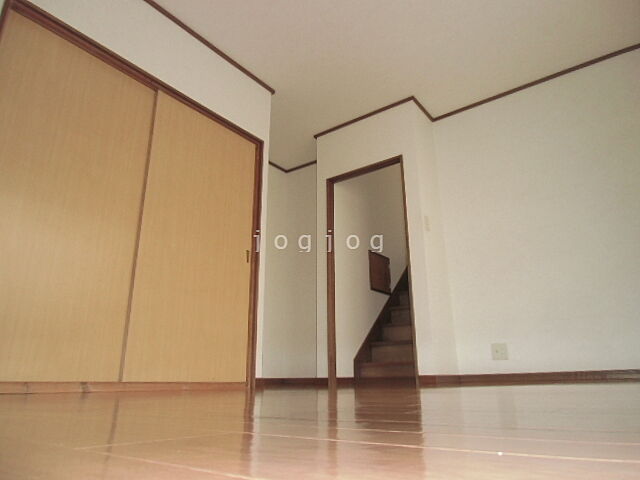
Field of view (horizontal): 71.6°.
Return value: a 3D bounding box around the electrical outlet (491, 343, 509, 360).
[{"bbox_3d":[1.367,0.849,3.365,0.117,0.121,0.013,-13,-22,34],"label":"electrical outlet"}]

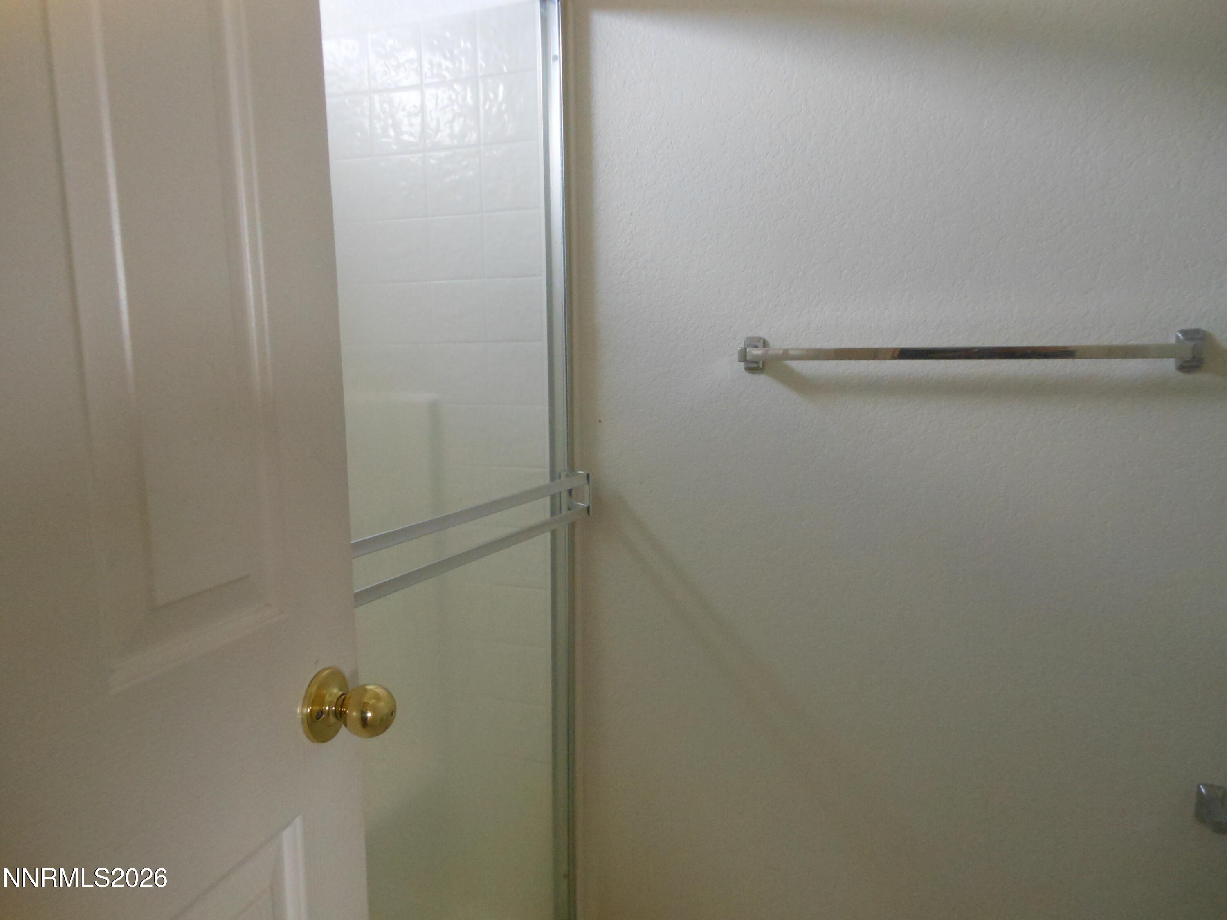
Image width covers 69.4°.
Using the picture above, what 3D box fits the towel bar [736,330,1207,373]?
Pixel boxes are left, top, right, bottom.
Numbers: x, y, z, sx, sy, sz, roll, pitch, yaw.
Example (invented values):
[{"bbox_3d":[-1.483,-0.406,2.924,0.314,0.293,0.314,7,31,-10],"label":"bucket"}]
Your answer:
[{"bbox_3d":[0.503,-0.158,1.319,0.650,0.059,0.072,3,8,23],"label":"towel bar"}]

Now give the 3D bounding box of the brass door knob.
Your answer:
[{"bbox_3d":[-0.237,0.231,0.822,0.069,0.071,0.071,2,7,17],"label":"brass door knob"}]

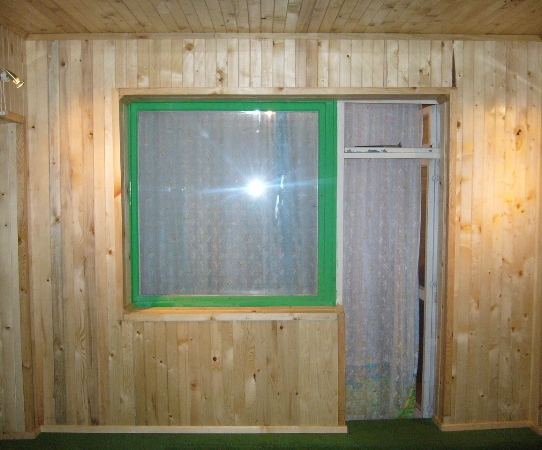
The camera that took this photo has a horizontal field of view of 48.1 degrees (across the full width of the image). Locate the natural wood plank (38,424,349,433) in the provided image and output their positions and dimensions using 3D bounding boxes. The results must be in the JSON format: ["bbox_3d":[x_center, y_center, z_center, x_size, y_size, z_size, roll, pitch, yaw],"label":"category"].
[{"bbox_3d":[-0.501,1.337,3.978,2.003,0.045,0.022,0,3,0],"label":"natural wood plank"}]

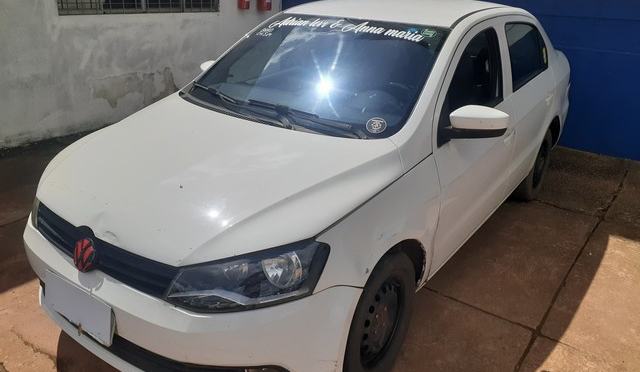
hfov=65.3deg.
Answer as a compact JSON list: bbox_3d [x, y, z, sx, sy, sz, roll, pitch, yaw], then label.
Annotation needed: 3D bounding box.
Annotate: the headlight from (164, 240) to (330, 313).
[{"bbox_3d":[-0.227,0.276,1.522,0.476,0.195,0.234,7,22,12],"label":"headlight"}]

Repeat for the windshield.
[{"bbox_3d":[-0.048,-0.604,2.461,1.270,0.120,0.900,16,54,32],"label":"windshield"}]

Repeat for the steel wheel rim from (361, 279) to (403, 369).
[{"bbox_3d":[0.205,0.528,2.004,0.130,0.380,0.380,16,26,32],"label":"steel wheel rim"}]

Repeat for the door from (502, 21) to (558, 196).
[{"bbox_3d":[1.330,-0.534,3.272,0.230,1.120,1.020,16,26,32],"label":"door"}]

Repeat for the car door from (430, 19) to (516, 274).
[{"bbox_3d":[0.737,-0.243,2.494,0.250,1.140,1.070,16,26,32],"label":"car door"}]

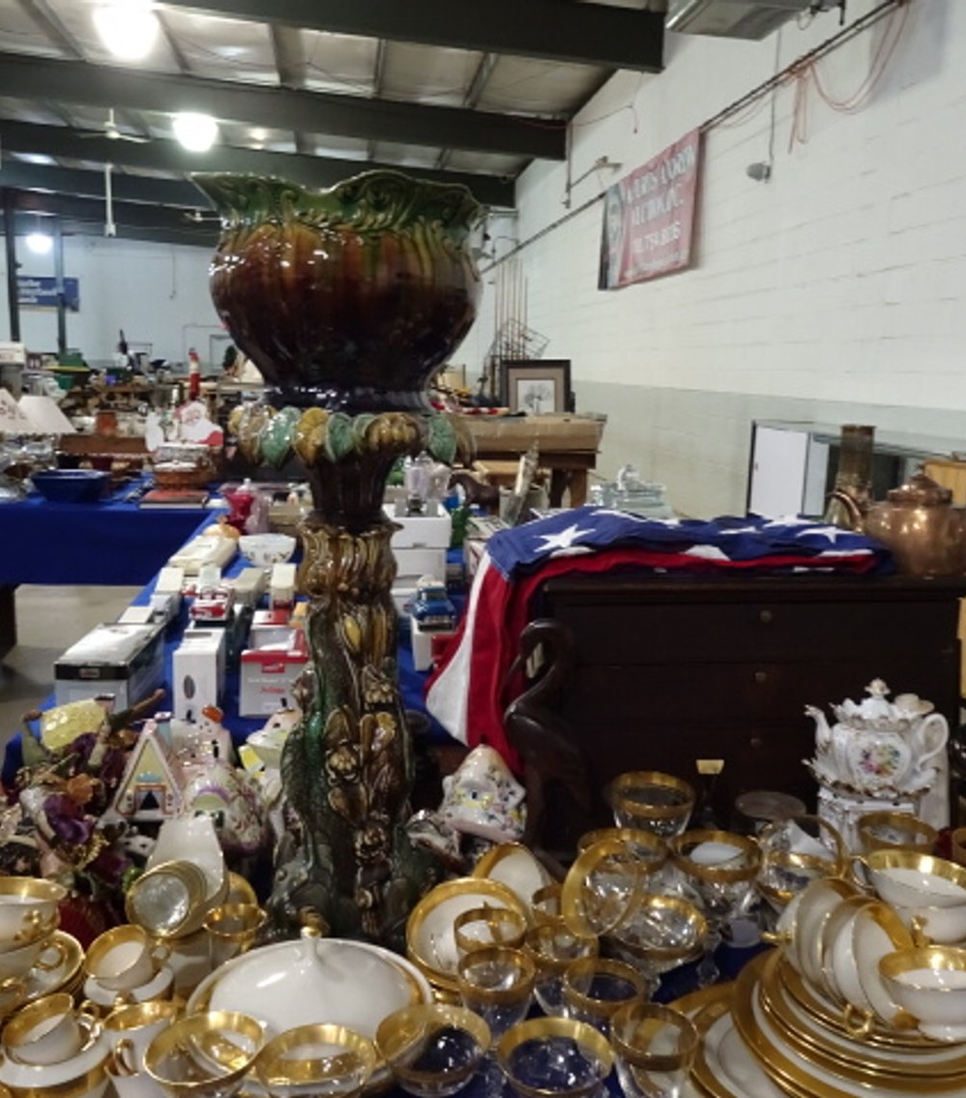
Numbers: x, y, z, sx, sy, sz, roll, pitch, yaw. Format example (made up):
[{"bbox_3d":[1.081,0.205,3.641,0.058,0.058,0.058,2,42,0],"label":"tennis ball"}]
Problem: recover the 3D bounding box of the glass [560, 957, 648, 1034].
[{"bbox_3d":[0.100,0.403,0.831,0.065,0.110,0.065,2,10,0],"label":"glass"}]

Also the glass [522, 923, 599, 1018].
[{"bbox_3d":[0.062,0.376,0.836,0.062,0.112,0.062,0,10,-8],"label":"glass"}]

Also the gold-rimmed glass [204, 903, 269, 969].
[{"bbox_3d":[-0.246,0.391,1.011,0.063,0.055,0.063,2,10,0],"label":"gold-rimmed glass"}]

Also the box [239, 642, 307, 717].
[{"bbox_3d":[-0.350,0.209,1.725,0.112,0.107,0.135,0,10,-8],"label":"box"}]

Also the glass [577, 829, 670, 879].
[{"bbox_3d":[0.124,0.341,0.913,0.082,0.150,0.082,0,10,-8],"label":"glass"}]

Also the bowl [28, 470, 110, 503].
[{"bbox_3d":[-1.675,-0.258,4.118,0.300,0.104,0.300,2,10,0],"label":"bowl"}]

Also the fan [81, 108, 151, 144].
[{"bbox_3d":[-5.850,-6.700,16.050,1.350,0.550,1.350,0,10,-8],"label":"fan"}]

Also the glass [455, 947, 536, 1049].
[{"bbox_3d":[0.011,0.397,0.833,0.061,0.115,0.061,2,10,0],"label":"glass"}]

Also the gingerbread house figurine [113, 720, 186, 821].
[{"bbox_3d":[-0.425,0.277,1.301,0.090,0.122,0.085,2,10,3],"label":"gingerbread house figurine"}]

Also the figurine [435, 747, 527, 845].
[{"bbox_3d":[-0.001,0.281,1.158,0.100,0.120,0.090,5,11,20],"label":"figurine"}]

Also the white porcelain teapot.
[{"bbox_3d":[0.433,0.207,1.113,0.155,0.135,0.105,3,10,8],"label":"white porcelain teapot"}]

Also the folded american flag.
[{"bbox_3d":[0.212,0.104,1.327,0.570,0.270,0.330,0,10,-8],"label":"folded american flag"}]

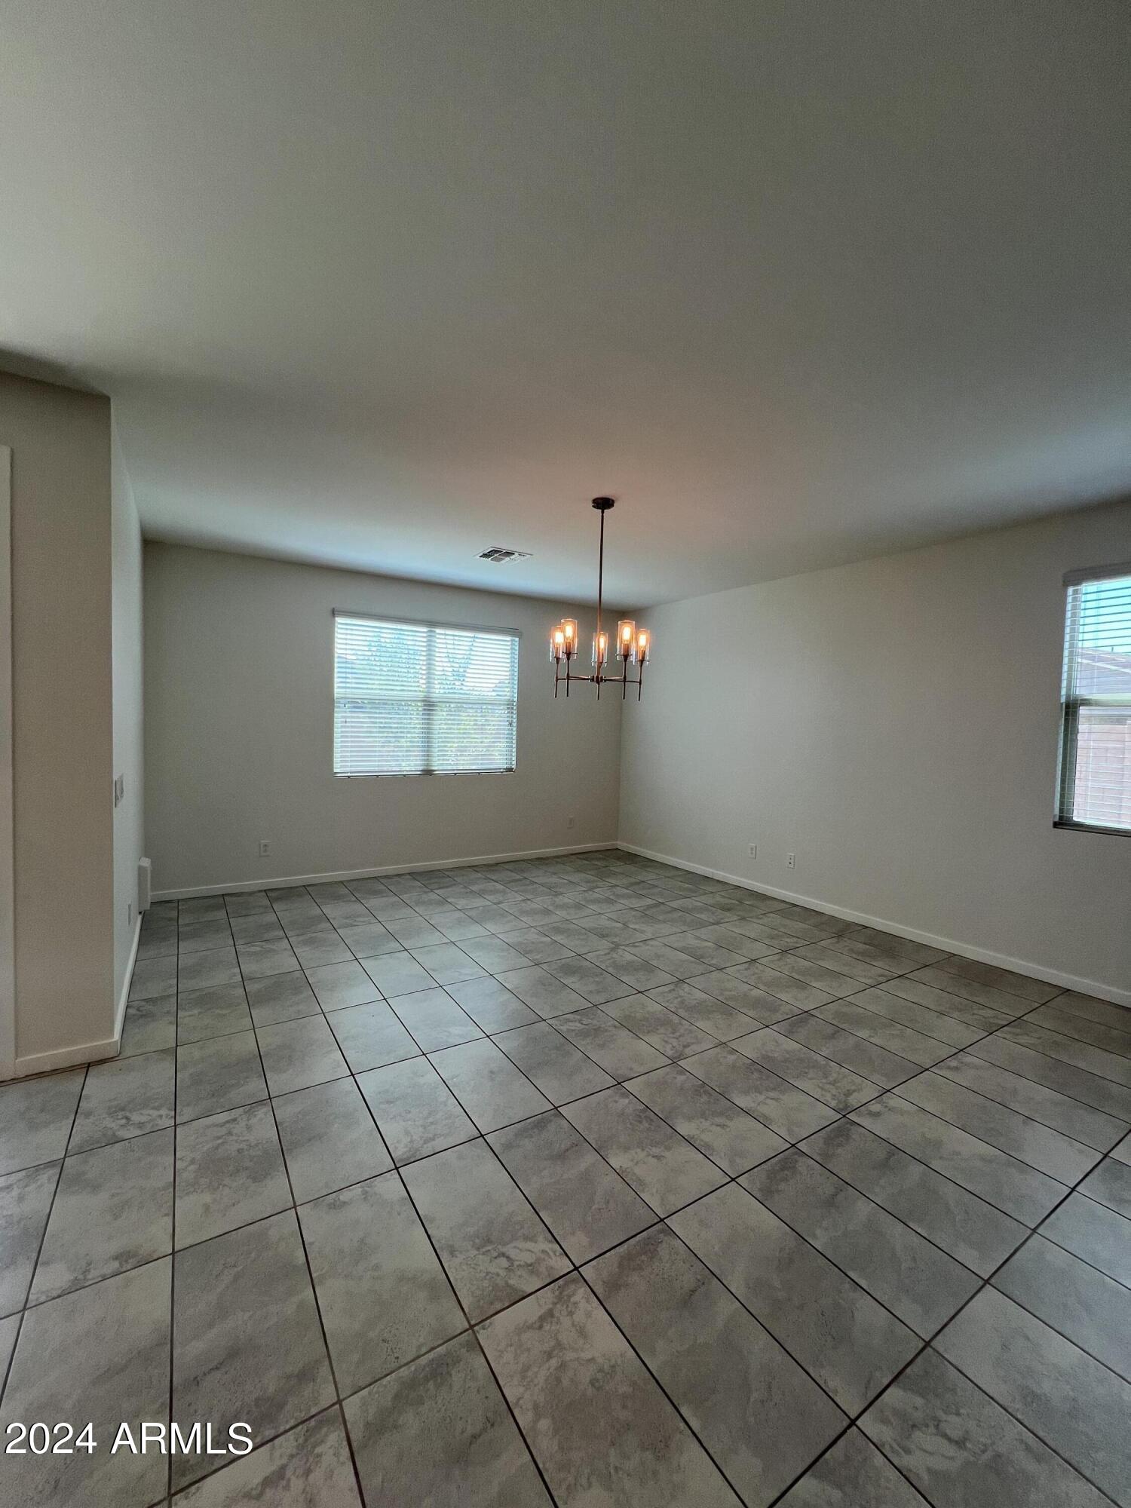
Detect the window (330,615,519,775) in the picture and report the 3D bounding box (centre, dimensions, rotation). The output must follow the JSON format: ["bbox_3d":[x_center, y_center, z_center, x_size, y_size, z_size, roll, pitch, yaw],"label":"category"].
[{"bbox_3d":[-1.304,-0.537,5.625,1.881,1.501,0.080,0,3,-34],"label":"window"}]

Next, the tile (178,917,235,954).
[{"bbox_3d":[-2.400,1.211,3.793,0.300,0.010,0.600,0,3,-34],"label":"tile"}]

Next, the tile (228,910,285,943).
[{"bbox_3d":[-2.149,1.213,3.959,0.300,0.010,0.600,0,3,-34],"label":"tile"}]

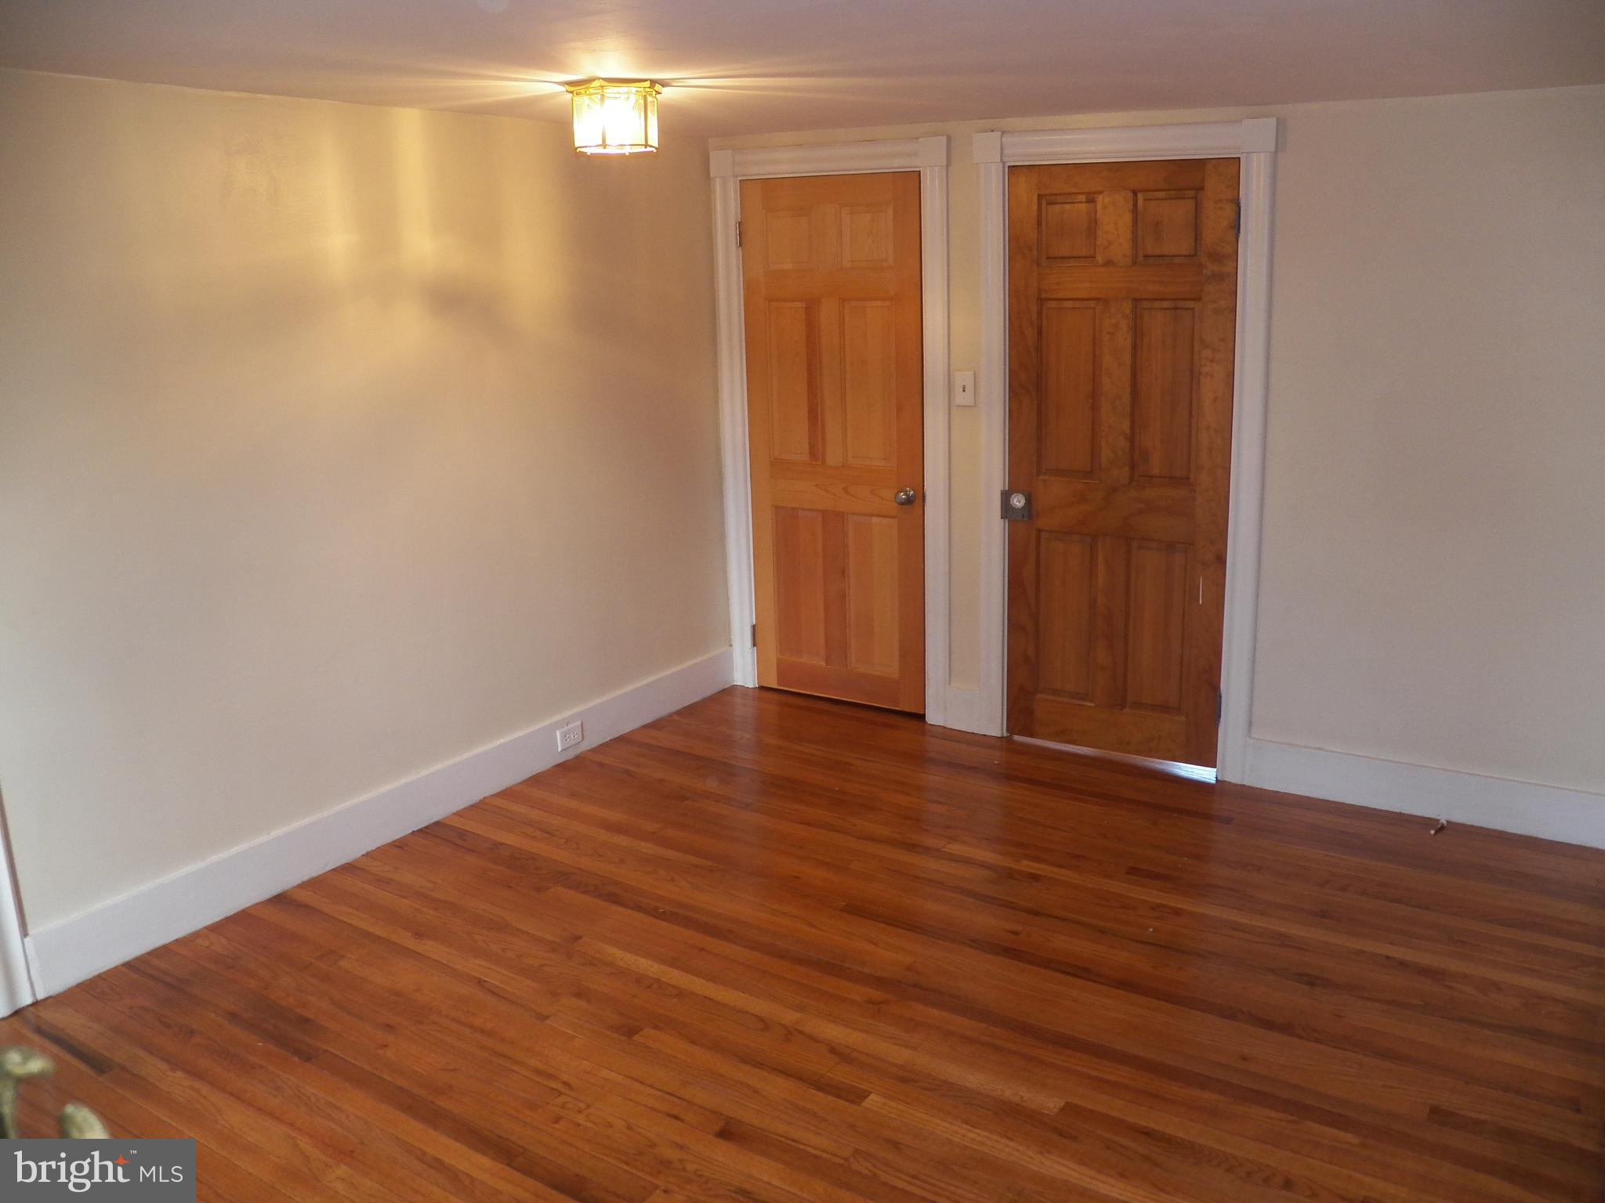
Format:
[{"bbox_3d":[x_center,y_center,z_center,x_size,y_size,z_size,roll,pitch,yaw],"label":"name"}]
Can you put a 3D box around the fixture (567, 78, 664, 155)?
[{"bbox_3d":[-0.466,-1.207,3.240,0.235,0.165,0.235,8,17,33],"label":"fixture"}]

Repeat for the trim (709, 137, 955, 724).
[{"bbox_3d":[0.098,-0.587,4.810,0.987,2.062,0.045,8,17,33],"label":"trim"}]

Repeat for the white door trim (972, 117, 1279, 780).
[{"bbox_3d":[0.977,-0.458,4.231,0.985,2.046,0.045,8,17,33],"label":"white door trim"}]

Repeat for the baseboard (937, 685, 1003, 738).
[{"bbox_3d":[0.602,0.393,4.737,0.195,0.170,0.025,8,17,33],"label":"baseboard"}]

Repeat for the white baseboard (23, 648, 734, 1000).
[{"bbox_3d":[-1.082,0.575,4.227,0.025,0.170,2.755,8,17,33],"label":"white baseboard"}]

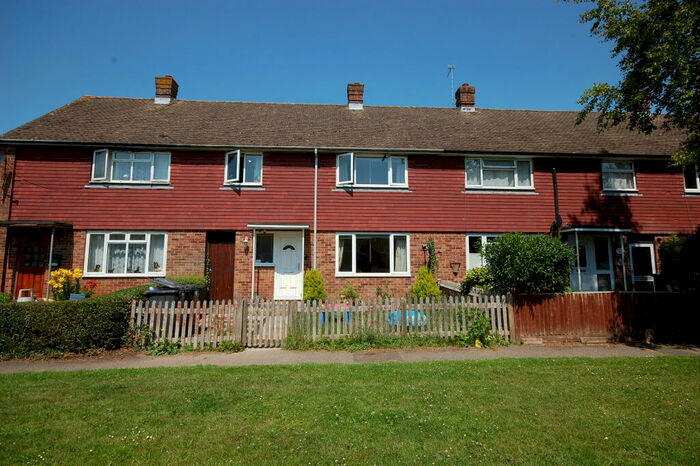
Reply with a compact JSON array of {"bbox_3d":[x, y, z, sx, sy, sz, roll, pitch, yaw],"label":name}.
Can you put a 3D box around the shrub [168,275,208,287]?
[{"bbox_3d":[-4.493,1.544,10.094,1.000,0.780,0.800,0,-7,-4],"label":"shrub"}]

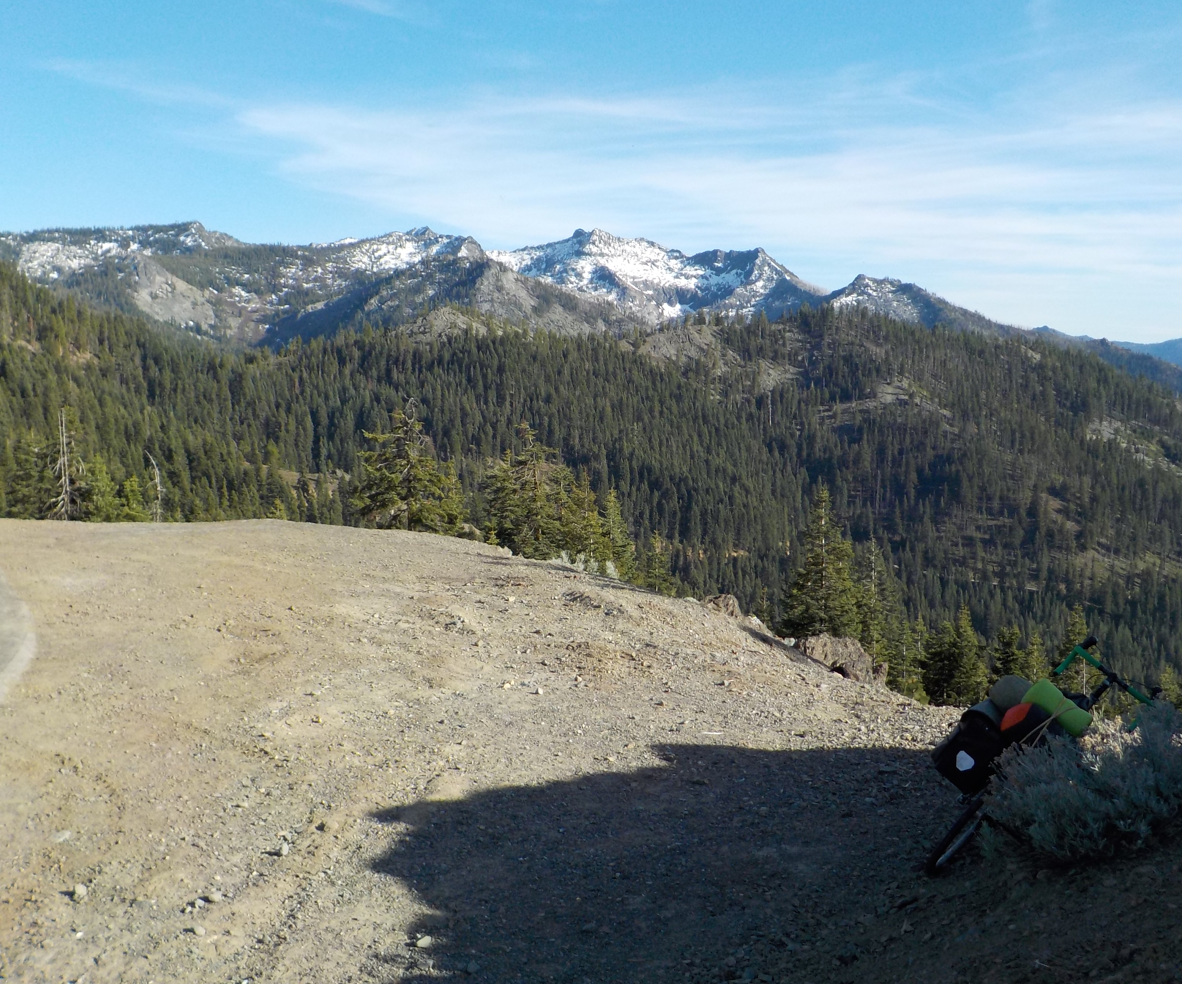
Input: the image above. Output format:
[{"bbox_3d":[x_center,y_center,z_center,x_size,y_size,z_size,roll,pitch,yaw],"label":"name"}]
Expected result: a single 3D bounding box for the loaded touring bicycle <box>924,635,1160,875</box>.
[{"bbox_3d":[2.081,1.253,5.297,0.540,1.080,1.760,40,21,29],"label":"loaded touring bicycle"}]

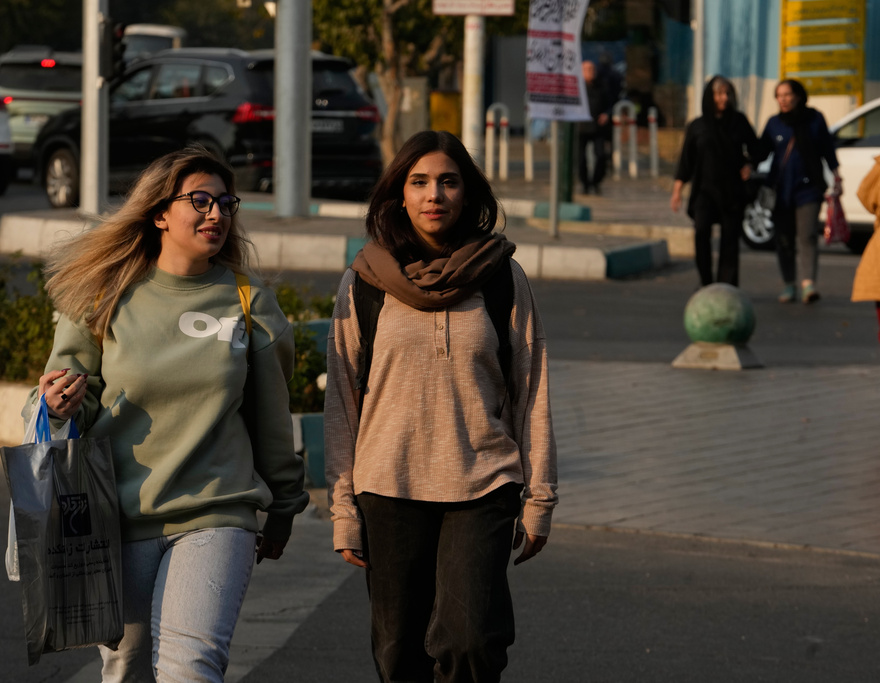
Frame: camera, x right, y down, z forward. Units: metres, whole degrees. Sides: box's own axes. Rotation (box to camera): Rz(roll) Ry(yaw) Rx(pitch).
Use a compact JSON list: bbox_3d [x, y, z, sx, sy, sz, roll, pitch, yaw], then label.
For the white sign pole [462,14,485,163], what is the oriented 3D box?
[{"bbox_3d":[0.408,-4.778,70.850,0.240,6.000,0.240,1,3,0],"label":"white sign pole"}]

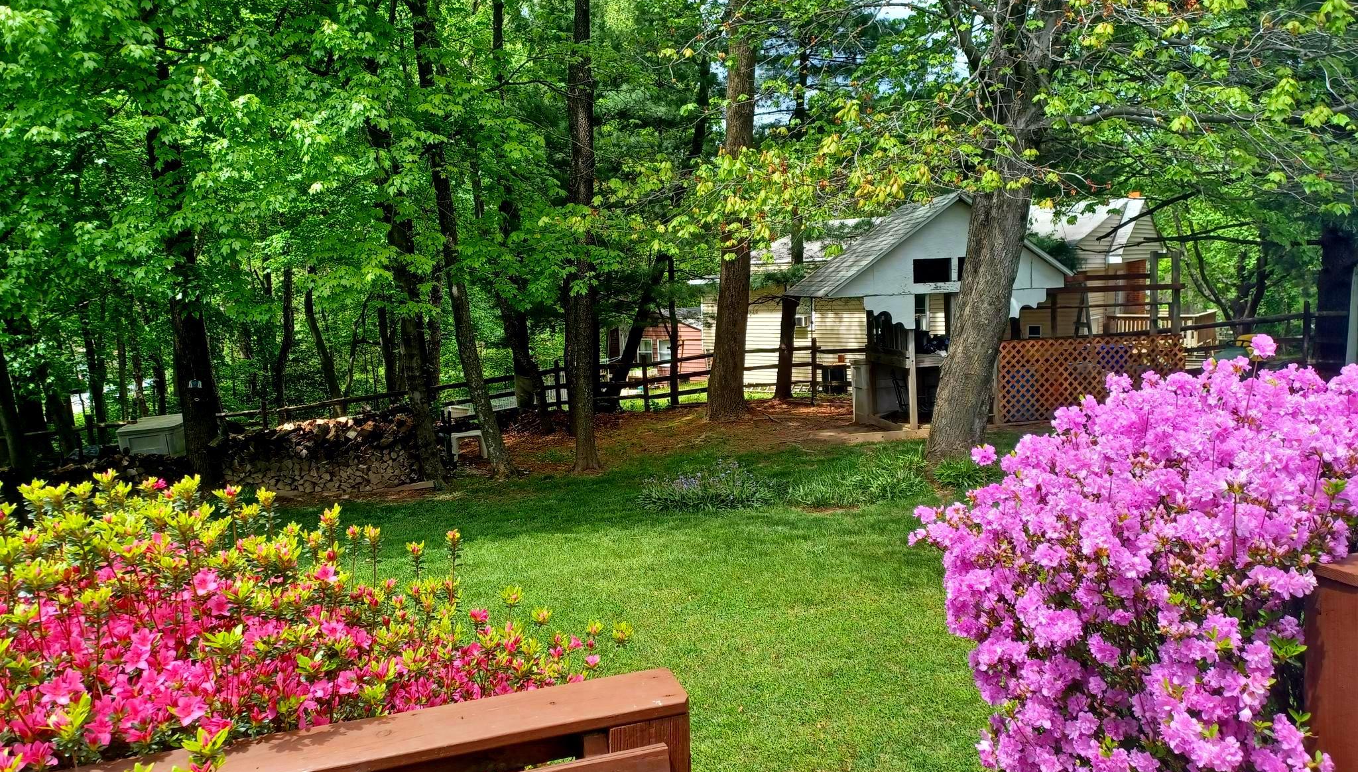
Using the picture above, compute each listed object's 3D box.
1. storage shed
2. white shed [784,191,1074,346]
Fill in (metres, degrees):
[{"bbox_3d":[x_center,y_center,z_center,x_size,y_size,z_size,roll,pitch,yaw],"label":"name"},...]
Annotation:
[{"bbox_3d":[-9.057,0.910,17.000,1.120,0.740,0.720,-1,6,4],"label":"storage shed"},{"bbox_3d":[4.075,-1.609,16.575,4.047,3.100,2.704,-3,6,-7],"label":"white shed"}]

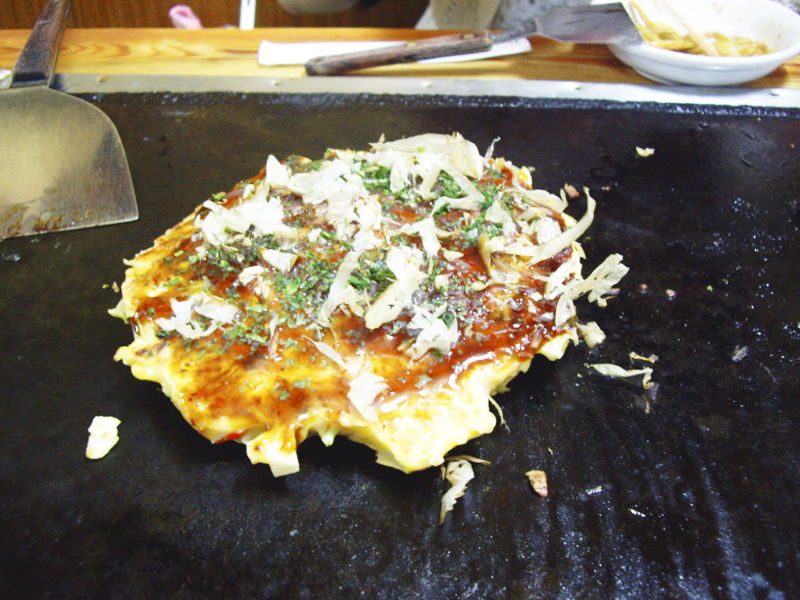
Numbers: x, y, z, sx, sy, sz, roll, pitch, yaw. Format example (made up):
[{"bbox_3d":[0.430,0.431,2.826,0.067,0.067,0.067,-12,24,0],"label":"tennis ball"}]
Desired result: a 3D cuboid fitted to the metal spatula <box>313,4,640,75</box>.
[{"bbox_3d":[0.045,-0.172,0.582,0.220,0.025,0.069,-6,38,5],"label":"metal spatula"}]

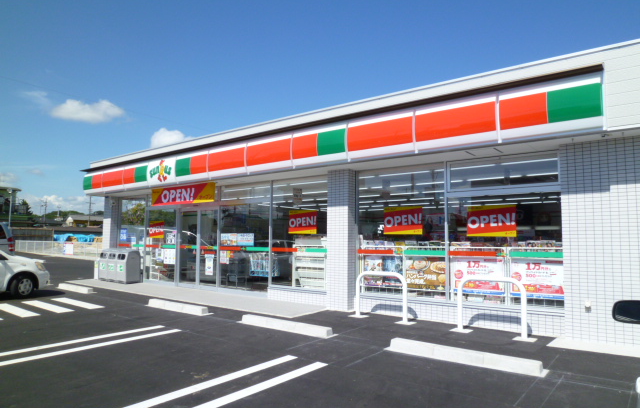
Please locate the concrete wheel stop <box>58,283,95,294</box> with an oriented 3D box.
[{"bbox_3d":[-6.263,2.142,11.361,1.786,0.120,0.180,-3,-6,37],"label":"concrete wheel stop"}]

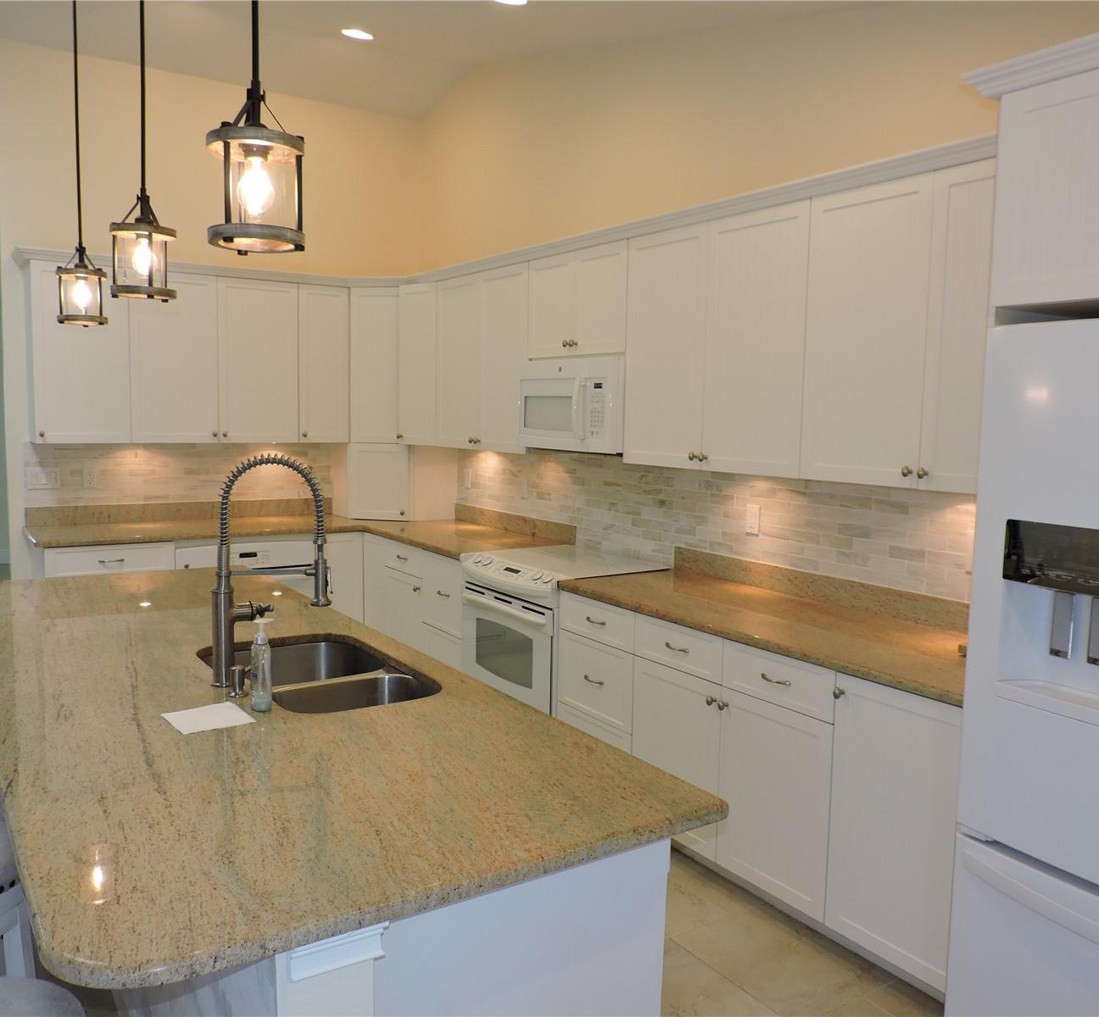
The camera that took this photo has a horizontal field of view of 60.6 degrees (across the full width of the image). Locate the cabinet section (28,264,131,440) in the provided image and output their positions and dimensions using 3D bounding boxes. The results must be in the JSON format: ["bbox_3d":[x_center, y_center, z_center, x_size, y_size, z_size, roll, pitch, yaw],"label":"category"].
[{"bbox_3d":[-2.503,-0.810,5.009,0.451,0.922,0.320,-3,7,-34],"label":"cabinet section"}]

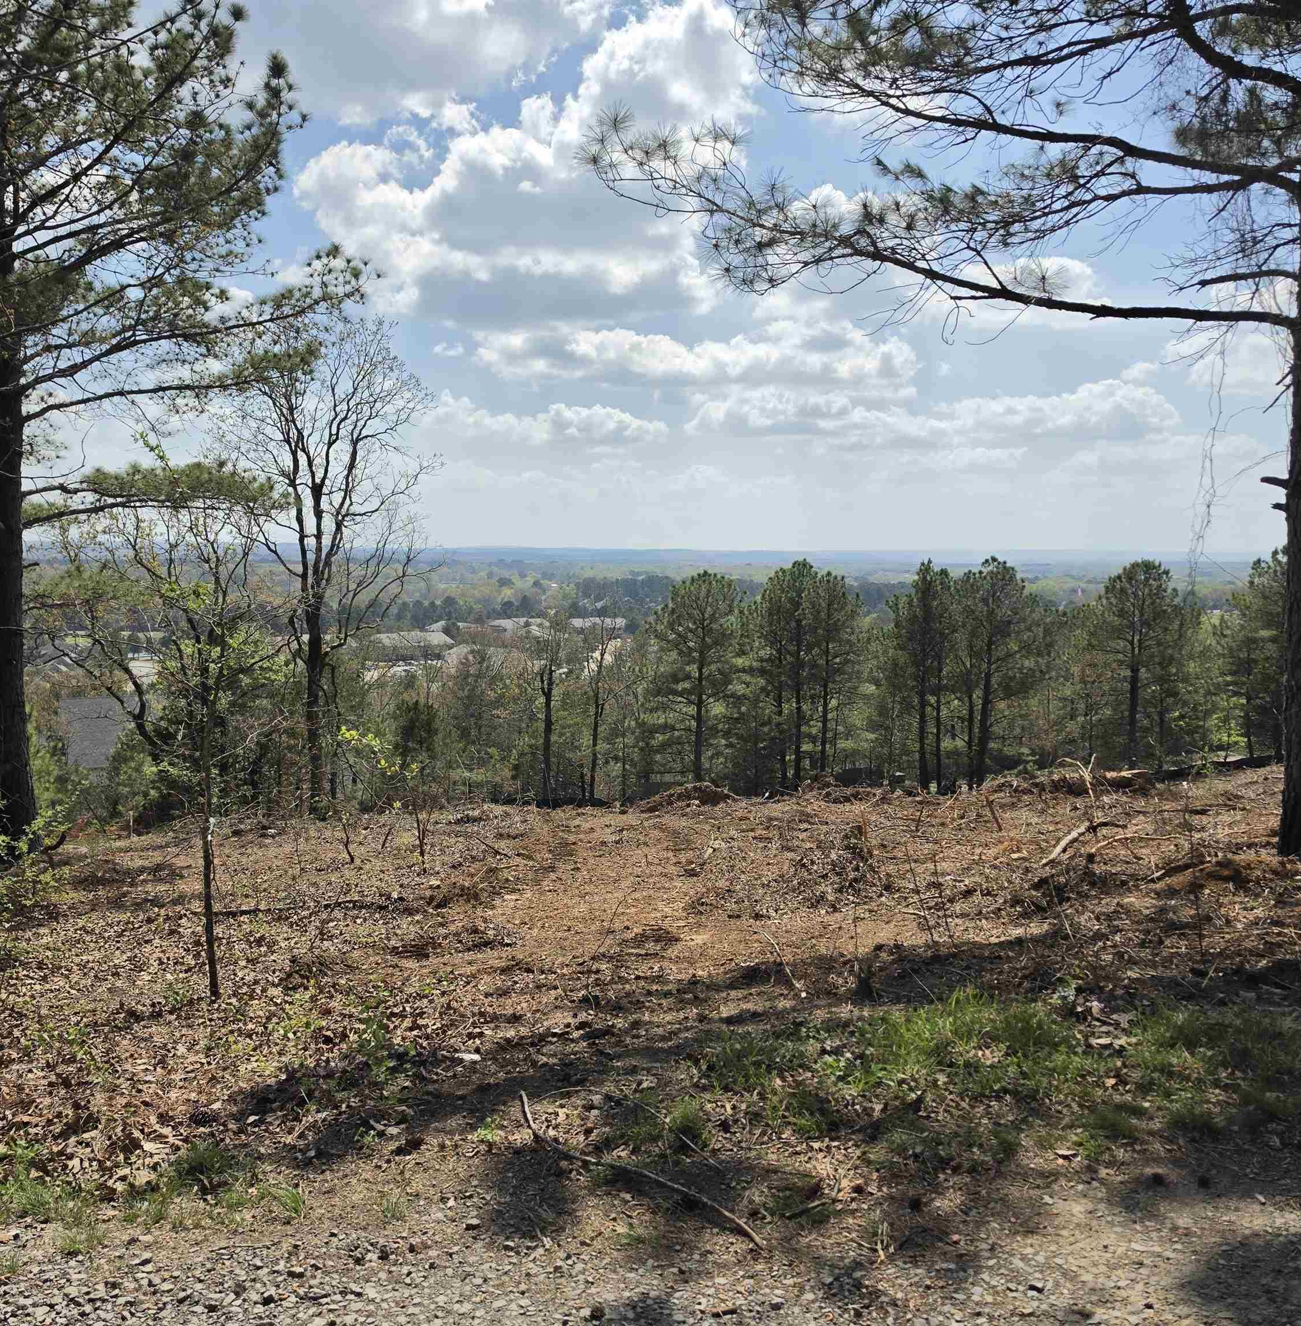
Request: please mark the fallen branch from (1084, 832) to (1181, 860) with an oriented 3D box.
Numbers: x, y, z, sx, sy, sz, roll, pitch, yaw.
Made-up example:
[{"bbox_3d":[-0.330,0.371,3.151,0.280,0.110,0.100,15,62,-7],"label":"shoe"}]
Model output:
[{"bbox_3d":[3.917,1.447,9.497,0.880,0.140,0.360,1,6,7],"label":"fallen branch"}]

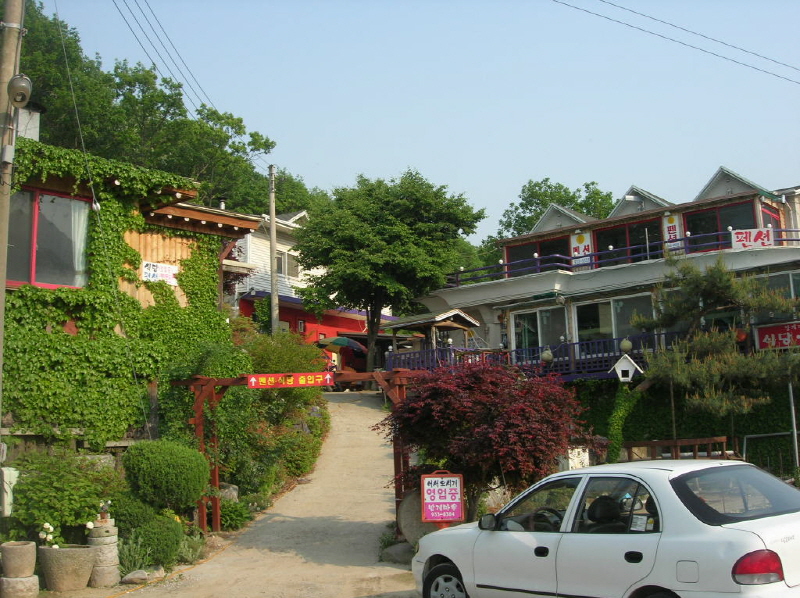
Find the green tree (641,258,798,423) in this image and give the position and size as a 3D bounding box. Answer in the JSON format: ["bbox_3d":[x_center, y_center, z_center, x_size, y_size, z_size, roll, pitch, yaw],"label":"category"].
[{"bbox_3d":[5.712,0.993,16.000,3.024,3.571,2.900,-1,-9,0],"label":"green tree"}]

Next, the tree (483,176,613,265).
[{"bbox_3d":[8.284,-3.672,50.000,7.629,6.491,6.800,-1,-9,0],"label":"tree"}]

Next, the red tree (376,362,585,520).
[{"bbox_3d":[1.300,2.217,13.200,3.307,2.555,3.000,-1,-9,0],"label":"red tree"}]

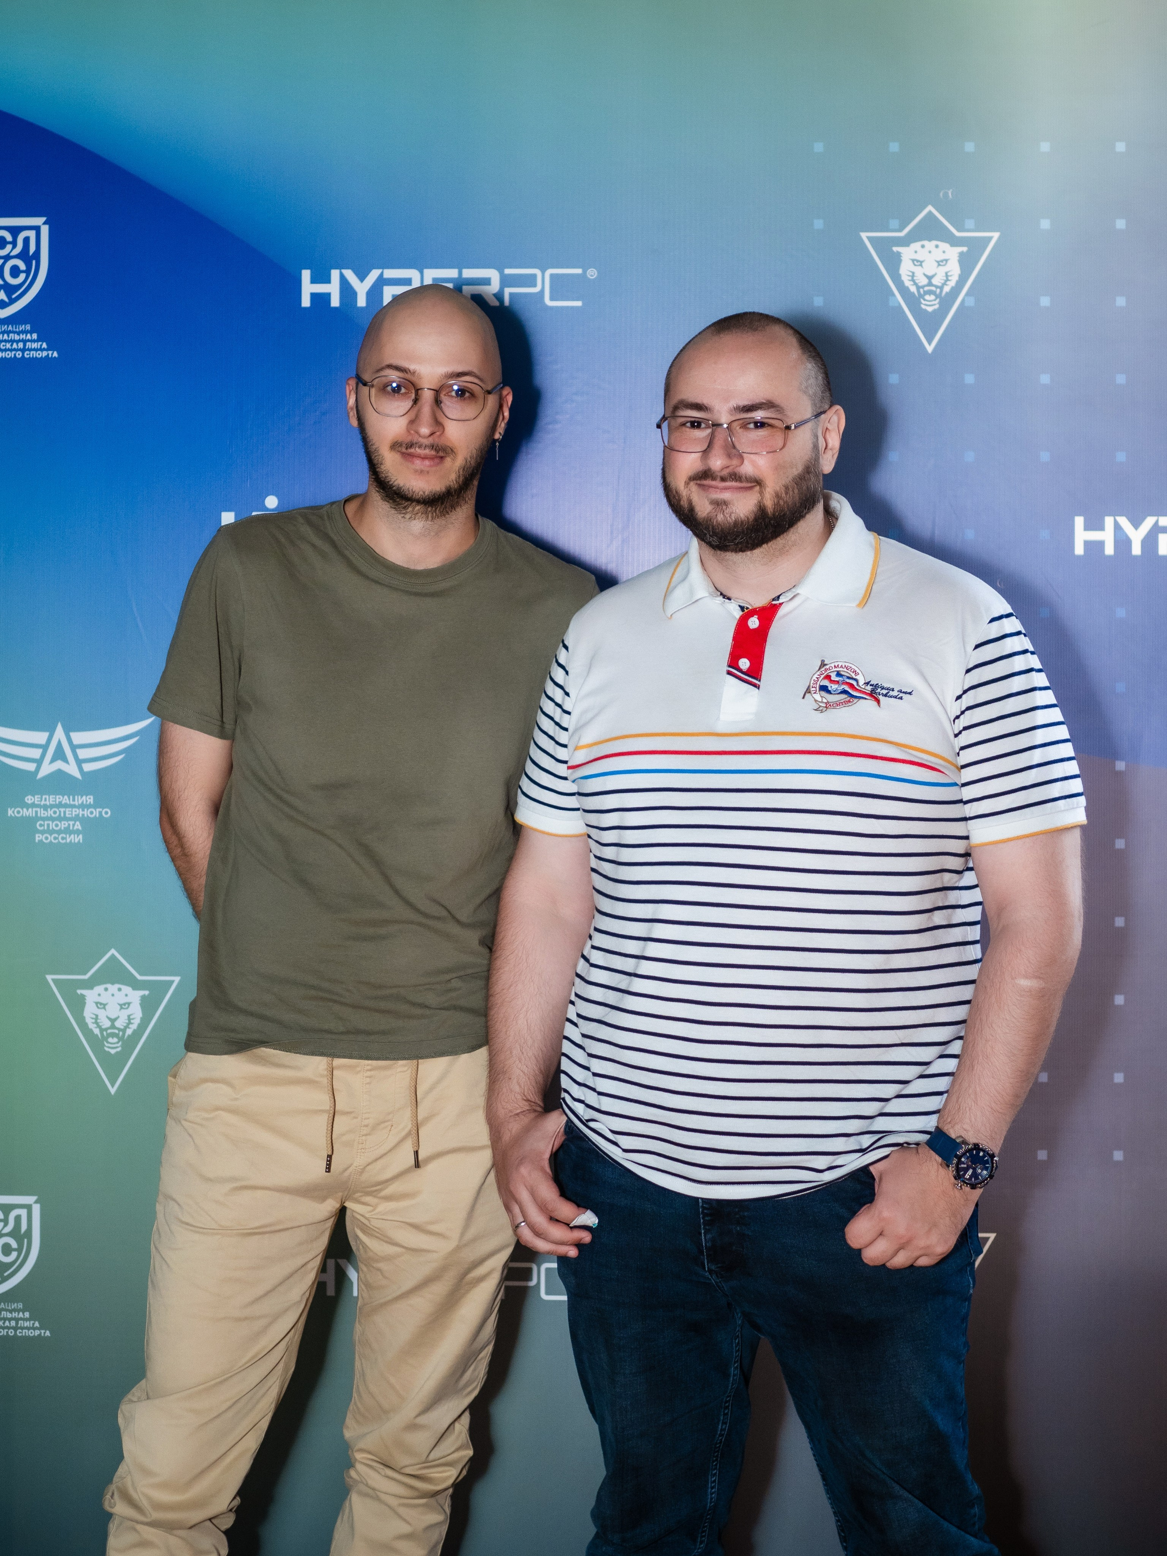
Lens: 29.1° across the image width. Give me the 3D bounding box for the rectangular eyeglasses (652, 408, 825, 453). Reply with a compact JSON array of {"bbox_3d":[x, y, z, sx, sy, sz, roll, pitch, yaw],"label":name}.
[{"bbox_3d":[0.163,-0.353,2.259,0.143,0.042,0.143,4,19,24],"label":"rectangular eyeglasses"}]

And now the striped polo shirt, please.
[{"bbox_3d":[0.213,0.052,2.260,0.570,0.690,0.320,0,-1,21],"label":"striped polo shirt"}]

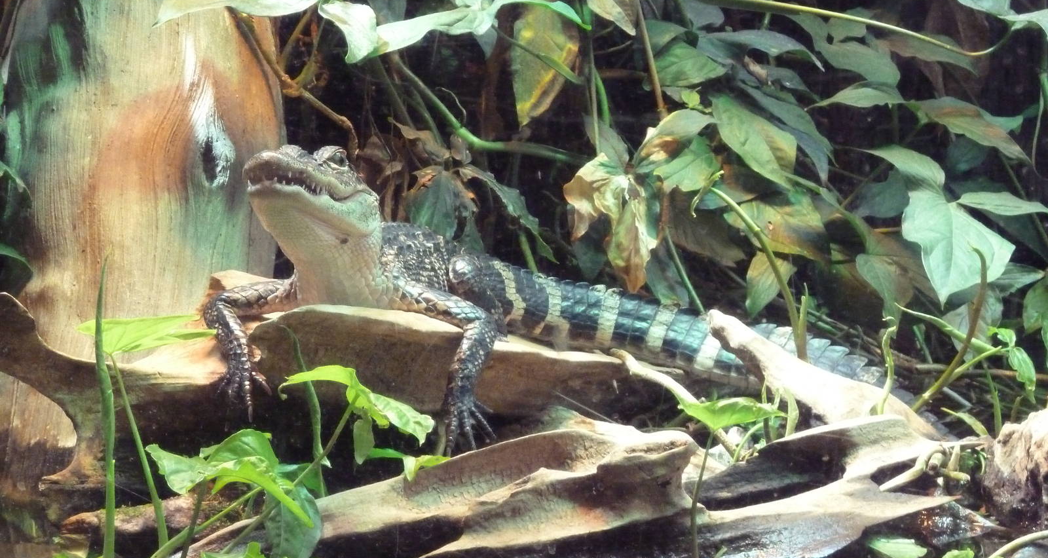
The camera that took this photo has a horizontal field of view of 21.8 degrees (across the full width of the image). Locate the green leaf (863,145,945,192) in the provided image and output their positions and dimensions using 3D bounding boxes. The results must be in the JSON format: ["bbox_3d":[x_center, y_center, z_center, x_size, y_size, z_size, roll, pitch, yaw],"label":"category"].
[{"bbox_3d":[0.296,-0.086,2.120,0.066,0.016,0.038,18,30,2],"label":"green leaf"}]

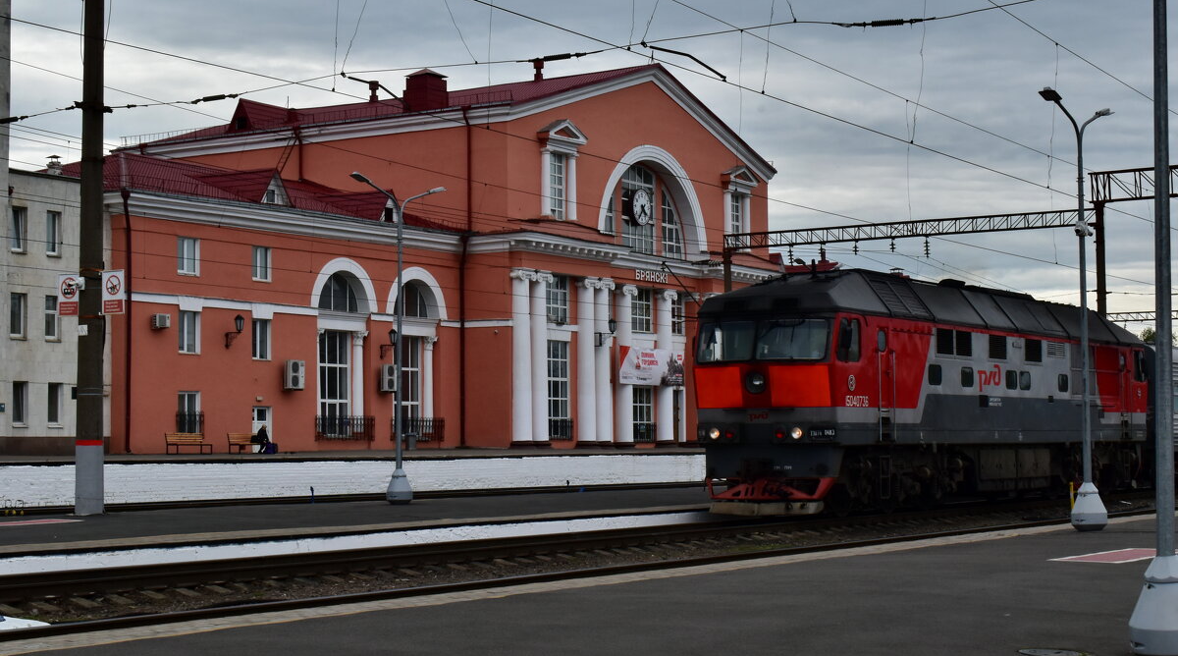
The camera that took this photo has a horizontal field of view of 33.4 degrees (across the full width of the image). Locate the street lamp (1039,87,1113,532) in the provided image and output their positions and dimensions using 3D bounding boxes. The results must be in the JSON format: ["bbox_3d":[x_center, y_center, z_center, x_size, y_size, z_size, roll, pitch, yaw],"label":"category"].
[{"bbox_3d":[7.419,-0.211,29.450,0.540,6.520,2.500,-3,-4,35],"label":"street lamp"}]

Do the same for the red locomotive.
[{"bbox_3d":[8.881,1.641,47.119,3.040,5.130,20.900,-2,-4,33],"label":"red locomotive"}]

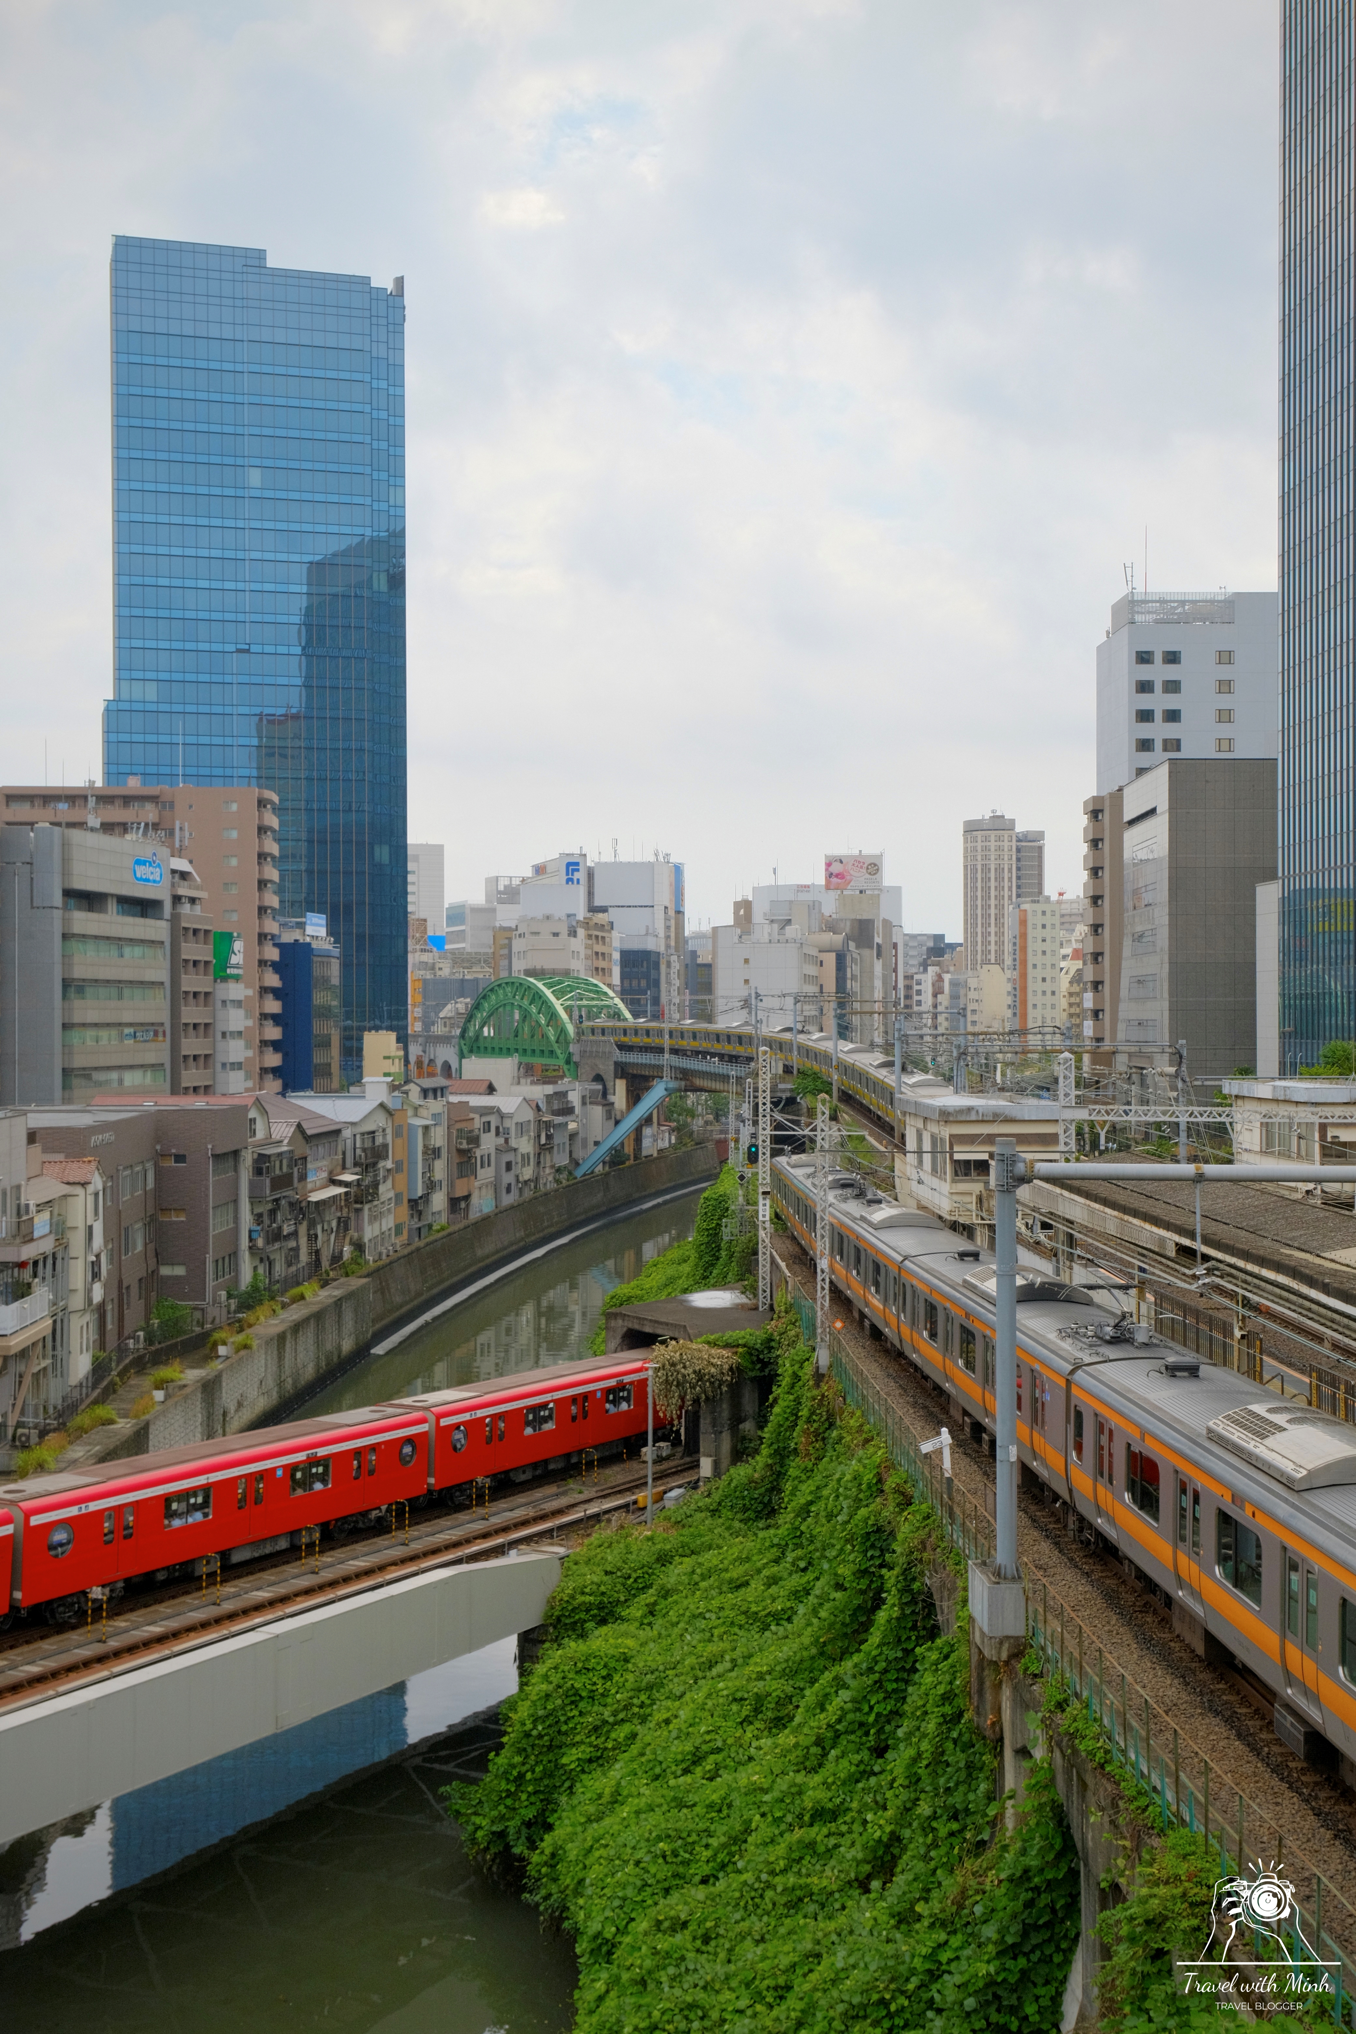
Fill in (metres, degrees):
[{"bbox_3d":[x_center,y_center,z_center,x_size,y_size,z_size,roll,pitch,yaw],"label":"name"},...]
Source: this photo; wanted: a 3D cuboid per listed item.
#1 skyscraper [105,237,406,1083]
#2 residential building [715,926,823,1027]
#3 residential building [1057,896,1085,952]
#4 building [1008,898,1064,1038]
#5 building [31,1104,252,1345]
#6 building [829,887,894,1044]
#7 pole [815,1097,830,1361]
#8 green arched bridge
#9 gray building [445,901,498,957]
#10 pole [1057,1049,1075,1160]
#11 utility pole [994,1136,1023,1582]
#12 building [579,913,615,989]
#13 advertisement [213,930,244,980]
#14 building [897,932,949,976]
[{"bbox_3d":[-60.000,-44.000,300.000,39.000,116.000,30.000,0,0,-16],"label":"skyscraper"},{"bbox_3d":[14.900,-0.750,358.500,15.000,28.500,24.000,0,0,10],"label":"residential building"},{"bbox_3d":[148.976,-14.706,808.000,15.000,59.412,15.000,0,0,0],"label":"residential building"},{"bbox_3d":[75.600,-4.500,455.000,9.500,40.500,11.000,0,0,20],"label":"building"},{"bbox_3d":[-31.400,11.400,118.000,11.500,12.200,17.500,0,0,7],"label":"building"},{"bbox_3d":[33.000,-3.000,385.000,11.500,38.700,13.000,0,0,6],"label":"building"},{"bbox_3d":[4.540,6.500,67.000,0.430,8.600,0.430,0,0,-3],"label":"pole"},{"bbox_3d":[-20.300,0.900,325.000,10.500,14.600,71.500,0,0,-18],"label":"green arched bridge"},{"bbox_3d":[-43.300,-4.000,446.000,7.000,39.000,17.000,0,0,-20],"label":"gray building"},{"bbox_3d":[12.350,5.300,68.000,0.500,8.500,0.500,0,0,-3],"label":"pole"},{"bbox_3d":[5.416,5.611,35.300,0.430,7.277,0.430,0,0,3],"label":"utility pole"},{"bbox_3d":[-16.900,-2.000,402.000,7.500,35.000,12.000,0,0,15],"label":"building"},{"bbox_3d":[-43.600,-6.000,208.000,1.800,4.600,3.700,0,0,32],"label":"advertisement"},{"bbox_3d":[80.699,-6.427,717.000,15.000,42.853,14.000,0,0,0],"label":"building"}]

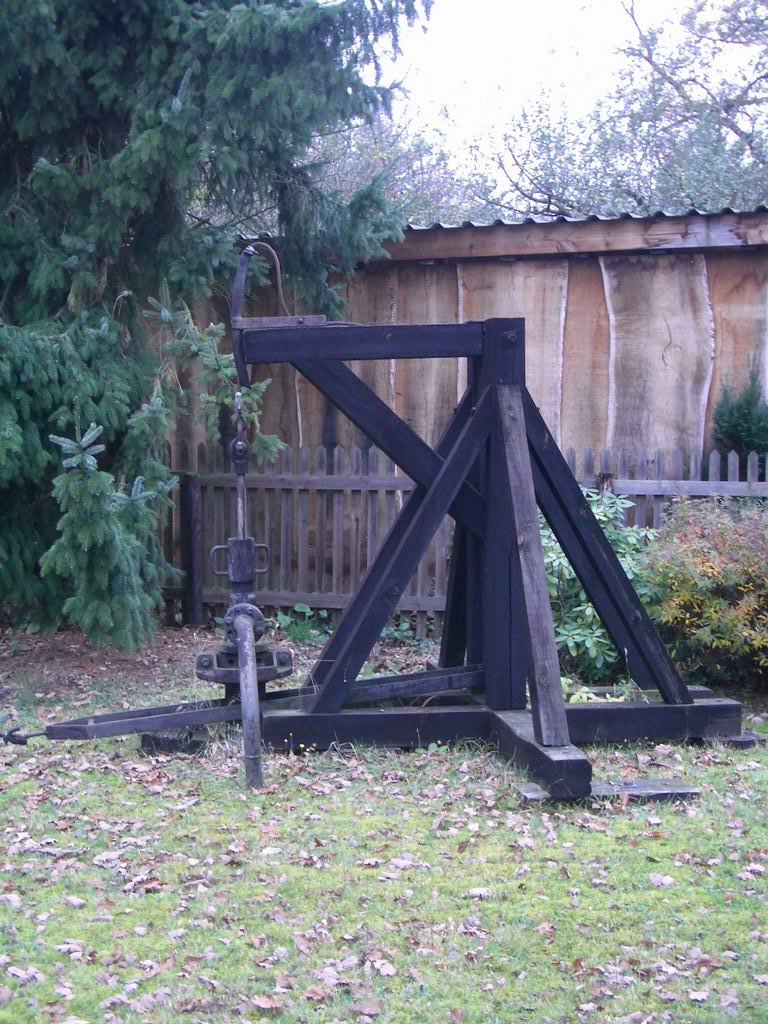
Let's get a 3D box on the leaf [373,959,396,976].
[{"bbox_3d":[0.001,1.230,3.913,0.060,0.020,0.075,0,3,0],"label":"leaf"}]

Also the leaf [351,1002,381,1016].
[{"bbox_3d":[-0.046,1.243,3.623,0.073,0.015,0.056,0,3,-1],"label":"leaf"}]

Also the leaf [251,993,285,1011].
[{"bbox_3d":[-0.295,1.241,3.676,0.083,0.020,0.070,0,3,-5],"label":"leaf"}]

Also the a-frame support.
[{"bbox_3d":[0.501,0.085,6.994,2.375,1.988,2.680,-1,3,-9],"label":"a-frame support"}]

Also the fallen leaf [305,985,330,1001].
[{"bbox_3d":[-0.171,1.238,3.736,0.064,0.020,0.060,0,3,-3],"label":"fallen leaf"}]

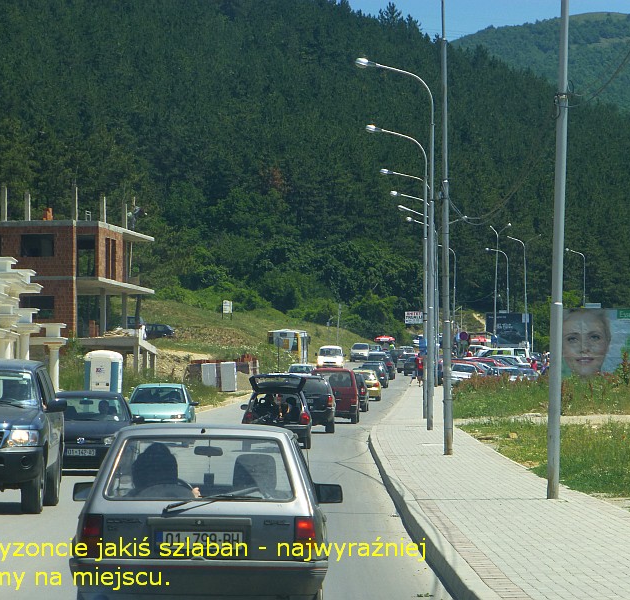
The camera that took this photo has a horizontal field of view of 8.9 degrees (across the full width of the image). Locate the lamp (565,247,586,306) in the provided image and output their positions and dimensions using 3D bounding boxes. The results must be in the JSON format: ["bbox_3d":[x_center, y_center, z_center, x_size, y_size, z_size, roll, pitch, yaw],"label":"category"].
[{"bbox_3d":[26.200,-0.190,408.000,2.100,10.100,0.320,0,-1,16],"label":"lamp"}]

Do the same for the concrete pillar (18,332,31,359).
[{"bbox_3d":[-8.903,2.044,125.000,0.360,2.100,0.360,0,-1,5],"label":"concrete pillar"}]

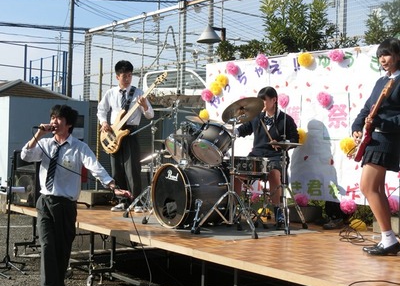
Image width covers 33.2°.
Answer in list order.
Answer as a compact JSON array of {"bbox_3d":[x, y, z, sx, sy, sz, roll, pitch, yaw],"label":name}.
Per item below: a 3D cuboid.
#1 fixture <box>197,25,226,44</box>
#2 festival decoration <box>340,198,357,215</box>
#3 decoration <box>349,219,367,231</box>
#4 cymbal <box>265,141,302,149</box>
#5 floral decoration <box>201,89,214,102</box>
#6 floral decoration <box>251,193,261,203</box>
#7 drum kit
[{"bbox_3d":[0.177,-1.667,10.300,0.470,0.290,0.380,-1,2,-37],"label":"fixture"},{"bbox_3d":[1.399,0.597,6.300,0.130,0.160,0.160,-1,2,-37],"label":"festival decoration"},{"bbox_3d":[1.445,0.757,6.150,0.140,0.130,0.160,-1,2,-37],"label":"decoration"},{"bbox_3d":[0.786,0.023,6.200,0.330,0.060,0.330,0,2,0],"label":"cymbal"},{"bbox_3d":[0.088,-0.560,7.900,0.120,0.150,0.150,-1,2,-37],"label":"floral decoration"},{"bbox_3d":[0.604,0.604,7.250,0.120,0.140,0.140,-1,2,-37],"label":"floral decoration"},{"bbox_3d":[0.133,0.217,6.600,1.380,1.200,1.880,-1,2,-37],"label":"drum kit"}]

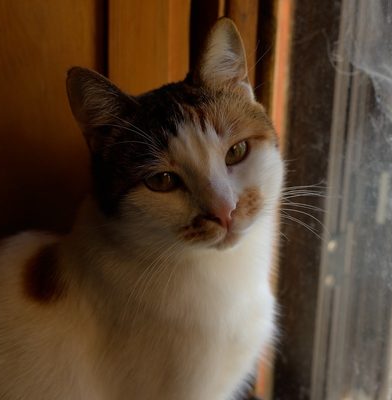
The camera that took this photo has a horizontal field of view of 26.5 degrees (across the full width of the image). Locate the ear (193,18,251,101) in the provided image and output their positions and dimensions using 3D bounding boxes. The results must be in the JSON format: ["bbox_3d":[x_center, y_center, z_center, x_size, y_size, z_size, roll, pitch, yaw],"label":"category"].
[{"bbox_3d":[0.016,-0.086,0.505,0.032,0.047,0.020,2,2,-23],"label":"ear"}]

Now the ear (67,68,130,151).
[{"bbox_3d":[-0.057,-0.054,0.498,0.033,0.045,0.020,-38,2,21],"label":"ear"}]

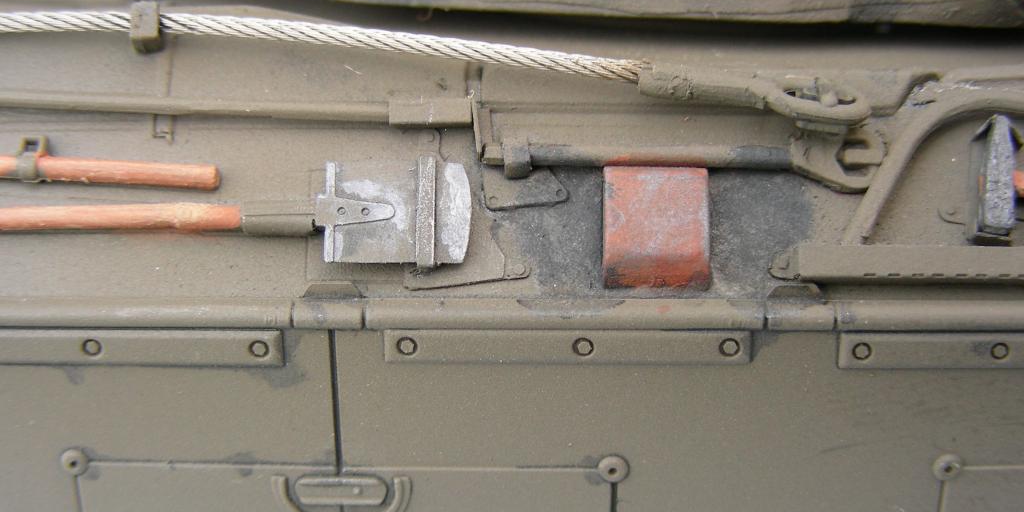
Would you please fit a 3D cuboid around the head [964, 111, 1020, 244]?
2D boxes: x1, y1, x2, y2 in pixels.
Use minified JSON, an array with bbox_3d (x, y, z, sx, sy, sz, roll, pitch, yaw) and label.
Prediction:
[{"bbox_3d":[0.025,-0.004,0.089,0.002,0.006,0.003,0,-18,0],"label":"head"}]

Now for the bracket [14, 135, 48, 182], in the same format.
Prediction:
[{"bbox_3d":[-0.025,-0.005,0.090,0.001,0.002,0.002,0,-18,0],"label":"bracket"}]

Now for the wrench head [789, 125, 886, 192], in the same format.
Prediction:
[{"bbox_3d":[0.017,-0.005,0.090,0.005,0.003,0.001,-1,-16,-2],"label":"wrench head"}]

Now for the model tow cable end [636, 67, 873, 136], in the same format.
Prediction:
[{"bbox_3d":[0.013,-0.008,0.090,0.012,0.002,0.002,8,-18,2],"label":"model tow cable end"}]

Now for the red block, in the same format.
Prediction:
[{"bbox_3d":[0.007,-0.001,0.089,0.005,0.006,0.002,0,-18,0],"label":"red block"}]

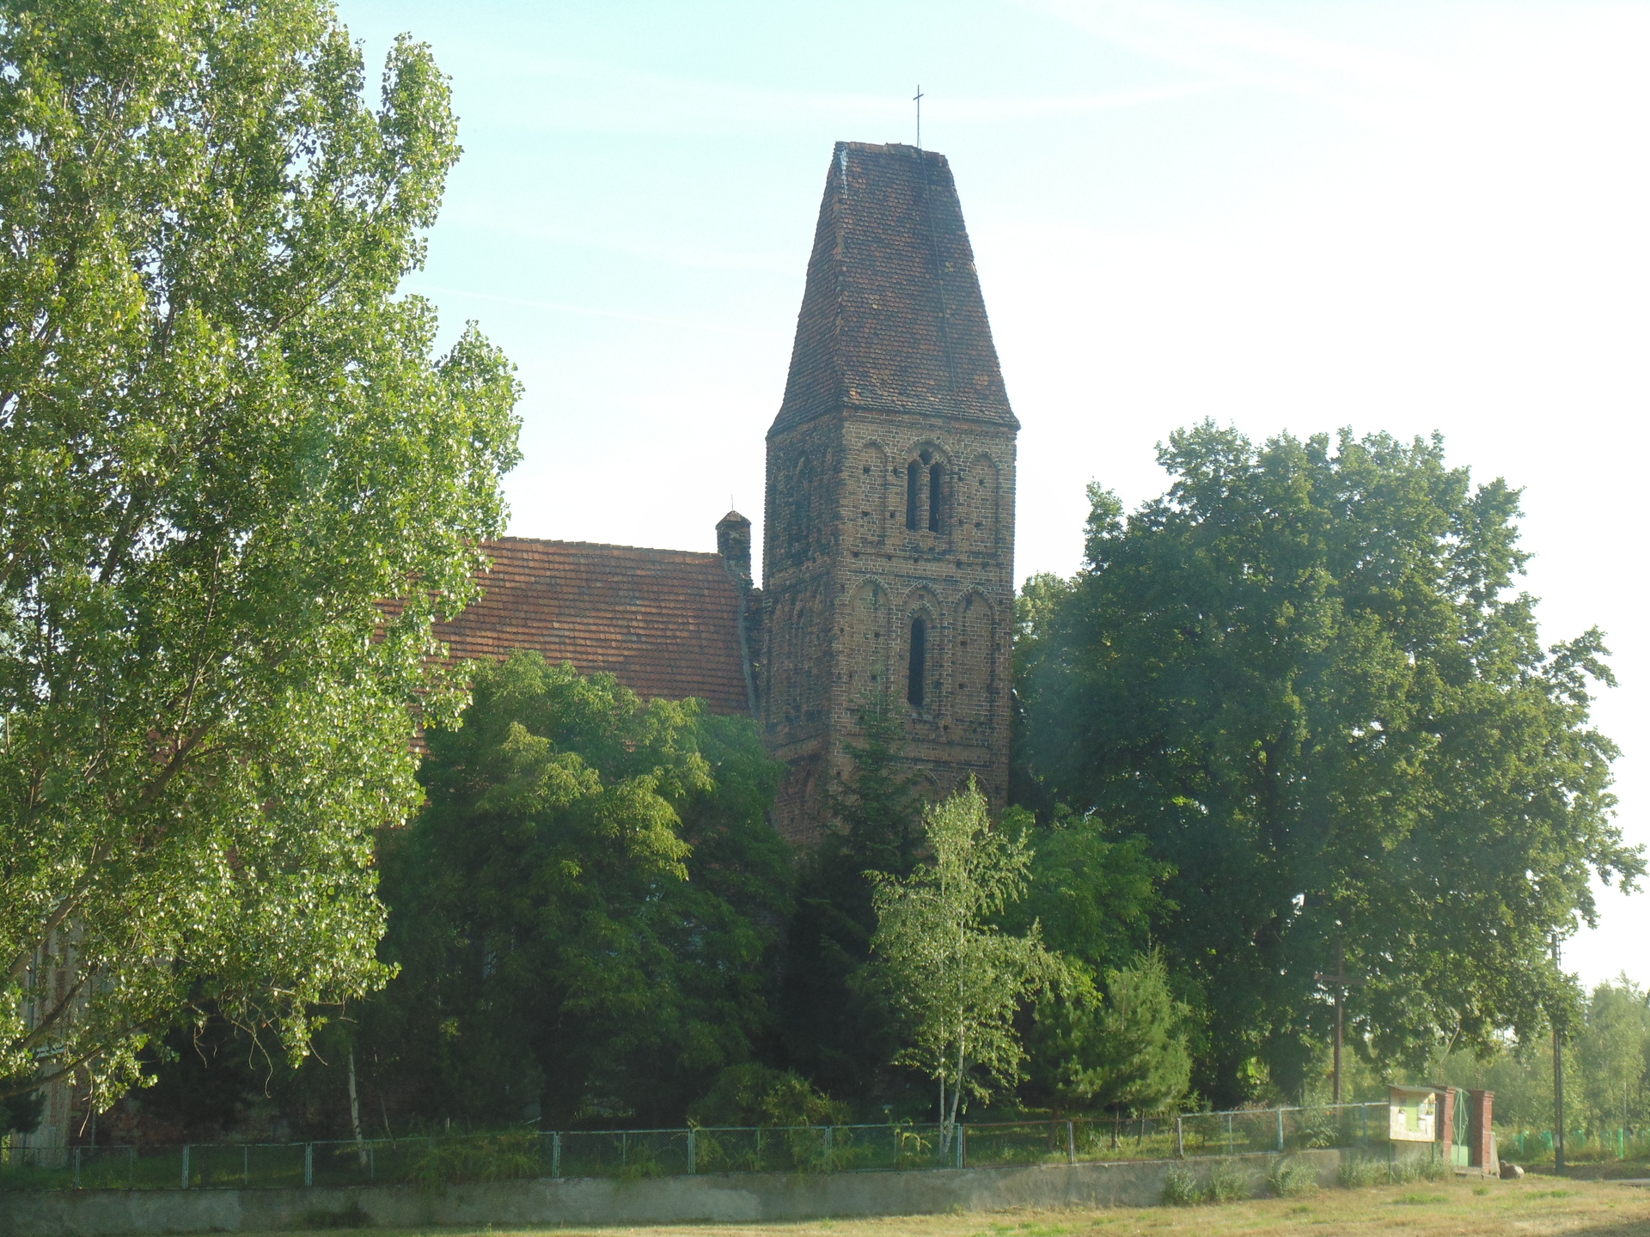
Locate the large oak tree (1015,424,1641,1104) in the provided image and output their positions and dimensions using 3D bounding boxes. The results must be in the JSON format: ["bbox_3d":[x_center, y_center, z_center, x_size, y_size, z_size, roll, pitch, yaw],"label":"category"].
[{"bbox_3d":[12.866,3.829,96.000,15.600,17.400,14.800,0,-8,7],"label":"large oak tree"}]

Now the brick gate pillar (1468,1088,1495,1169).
[{"bbox_3d":[13.787,10.723,79.000,0.410,1.730,0.410,8,-11,-38],"label":"brick gate pillar"}]

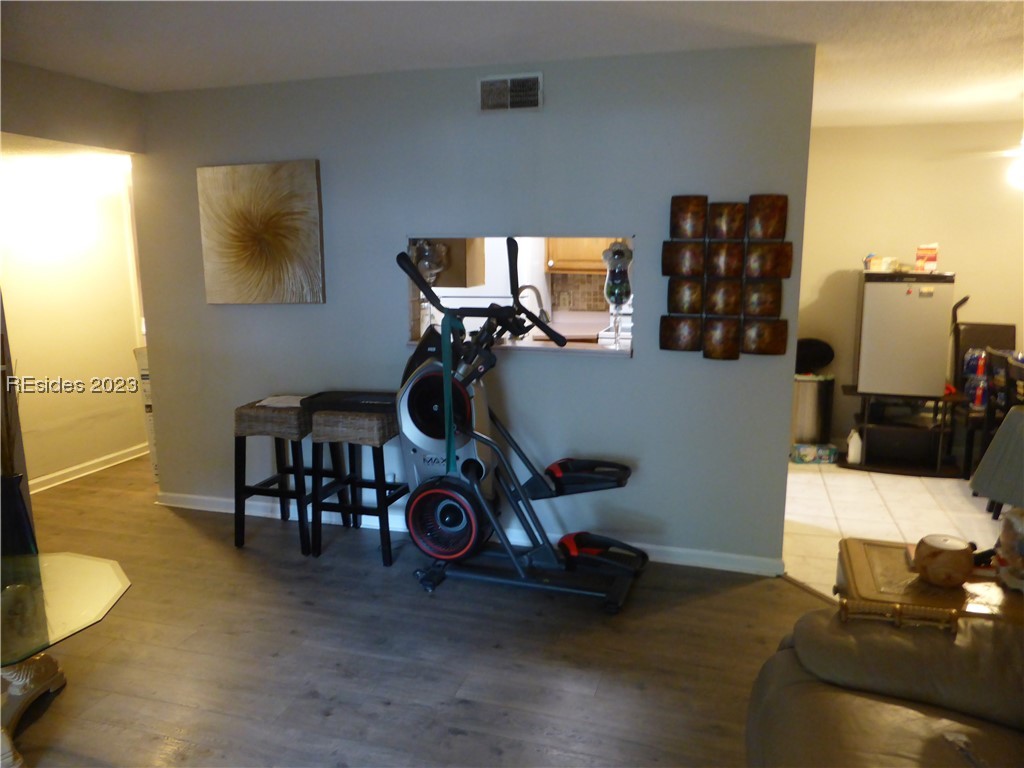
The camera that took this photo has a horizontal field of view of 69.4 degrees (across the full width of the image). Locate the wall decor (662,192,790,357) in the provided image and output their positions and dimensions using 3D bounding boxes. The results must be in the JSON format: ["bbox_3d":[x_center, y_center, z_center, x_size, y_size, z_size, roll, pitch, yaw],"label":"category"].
[{"bbox_3d":[0.984,-0.491,3.434,0.574,0.755,0.050,3,10,16],"label":"wall decor"}]

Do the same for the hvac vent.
[{"bbox_3d":[-0.013,-1.420,3.604,0.331,0.175,0.020,3,10,16],"label":"hvac vent"}]

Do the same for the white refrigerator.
[{"bbox_3d":[2.776,-0.380,5.339,0.548,0.852,0.510,3,10,16],"label":"white refrigerator"}]

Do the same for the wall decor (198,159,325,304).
[{"bbox_3d":[-1.399,-0.820,4.109,0.750,0.760,0.045,3,10,16],"label":"wall decor"}]

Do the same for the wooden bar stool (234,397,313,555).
[{"bbox_3d":[-1.192,0.468,4.012,0.435,0.770,0.440,3,10,16],"label":"wooden bar stool"}]

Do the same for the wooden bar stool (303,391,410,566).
[{"bbox_3d":[-0.756,0.489,3.883,0.435,0.770,0.440,3,10,16],"label":"wooden bar stool"}]

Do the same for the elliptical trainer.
[{"bbox_3d":[0.074,0.131,3.446,1.180,1.620,0.640,3,10,16],"label":"elliptical trainer"}]

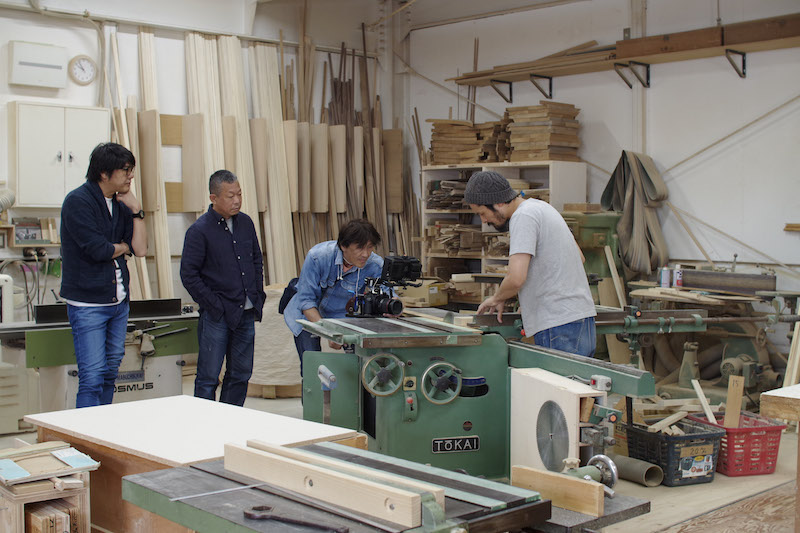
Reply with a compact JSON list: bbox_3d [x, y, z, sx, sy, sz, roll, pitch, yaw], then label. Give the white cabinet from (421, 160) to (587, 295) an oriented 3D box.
[{"bbox_3d":[0.945,-0.043,9.546,0.490,1.829,1.681,-3,5,-40],"label":"white cabinet"}]

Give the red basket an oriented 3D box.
[{"bbox_3d":[1.880,0.989,5.601,0.355,0.255,0.450,-1,4,-12],"label":"red basket"}]

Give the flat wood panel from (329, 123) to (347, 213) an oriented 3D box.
[{"bbox_3d":[-0.668,-0.976,10.132,0.025,0.872,0.400,-3,5,-40],"label":"flat wood panel"}]

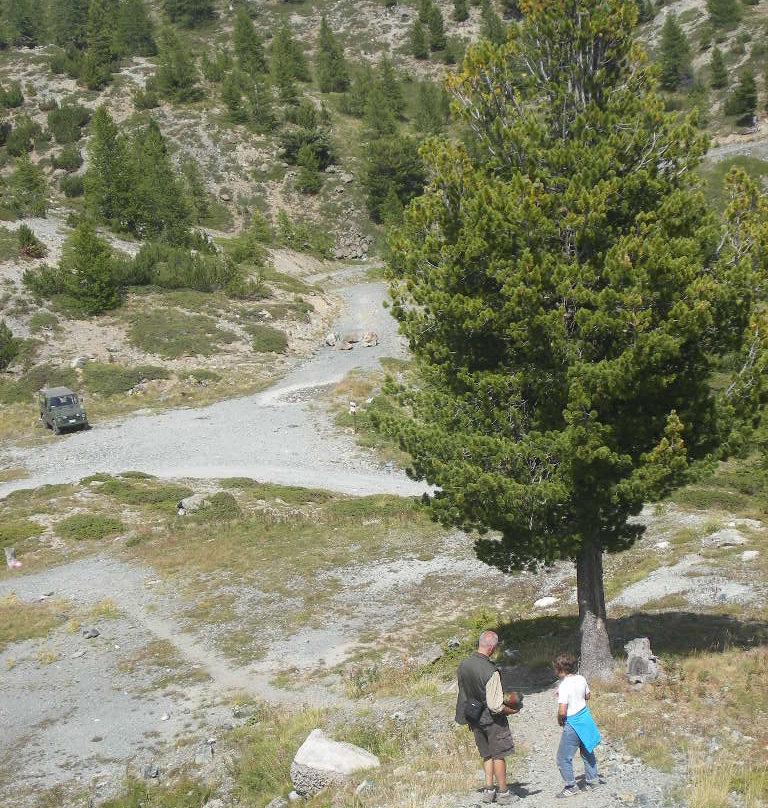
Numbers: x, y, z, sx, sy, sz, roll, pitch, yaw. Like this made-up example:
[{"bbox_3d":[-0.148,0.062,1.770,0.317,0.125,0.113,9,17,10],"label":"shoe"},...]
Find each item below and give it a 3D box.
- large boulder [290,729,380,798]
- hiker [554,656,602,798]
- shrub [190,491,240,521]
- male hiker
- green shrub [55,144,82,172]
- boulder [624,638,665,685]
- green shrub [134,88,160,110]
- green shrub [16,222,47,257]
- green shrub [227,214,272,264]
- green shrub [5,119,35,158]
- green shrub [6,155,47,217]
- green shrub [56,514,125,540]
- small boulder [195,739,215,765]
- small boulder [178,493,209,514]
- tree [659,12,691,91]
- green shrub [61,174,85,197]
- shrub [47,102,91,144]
[{"bbox_3d":[-0.498,3.747,21.300,0.920,0.540,0.680,0,11,0],"label":"large boulder"},{"bbox_3d":[1.990,3.324,21.100,0.400,1.530,0.480,10,15,42],"label":"hiker"},{"bbox_3d":[-5.531,3.332,67.000,1.600,0.800,1.400,0,11,0],"label":"shrub"},{"bbox_3d":[1.018,3.046,19.950,0.500,1.720,0.500,-9,14,-39],"label":"male hiker"},{"bbox_3d":[-26.277,-20.447,170.000,2.300,2.200,2.200,0,11,0],"label":"green shrub"},{"bbox_3d":[3.099,3.052,24.300,0.460,0.500,0.360,0,11,0],"label":"boulder"},{"bbox_3d":[-22.015,-28.345,190.000,2.400,1.900,2.200,0,11,0],"label":"green shrub"},{"bbox_3d":[-20.198,-9.378,117.000,1.700,1.900,1.600,0,11,0],"label":"green shrub"},{"bbox_3d":[-10.214,-12.492,155.000,3.400,3.500,3.200,0,11,0],"label":"green shrub"},{"bbox_3d":[-24.387,-17.827,137.000,2.100,2.200,2.000,0,11,0],"label":"green shrub"},{"bbox_3d":[-21.877,-13.393,125.000,2.400,3.500,2.300,0,11,0],"label":"green shrub"},{"bbox_3d":[-9.203,3.872,64.000,2.100,0.600,1.800,0,11,0],"label":"green shrub"},{"bbox_3d":[-2.066,4.012,23.500,0.240,0.210,0.220,0,11,0],"label":"small boulder"},{"bbox_3d":[-6.333,3.291,67.500,1.000,0.550,0.800,0,11,0],"label":"small boulder"},{"bbox_3d":[27.021,-32.828,190.000,3.000,7.100,3.000,0,11,0],"label":"tree"},{"bbox_3d":[-19.681,-13.813,129.000,1.550,1.300,1.500,0,11,0],"label":"green shrub"},{"bbox_3d":[-27.514,-24.462,178.000,3.800,3.400,3.500,0,11,0],"label":"shrub"}]

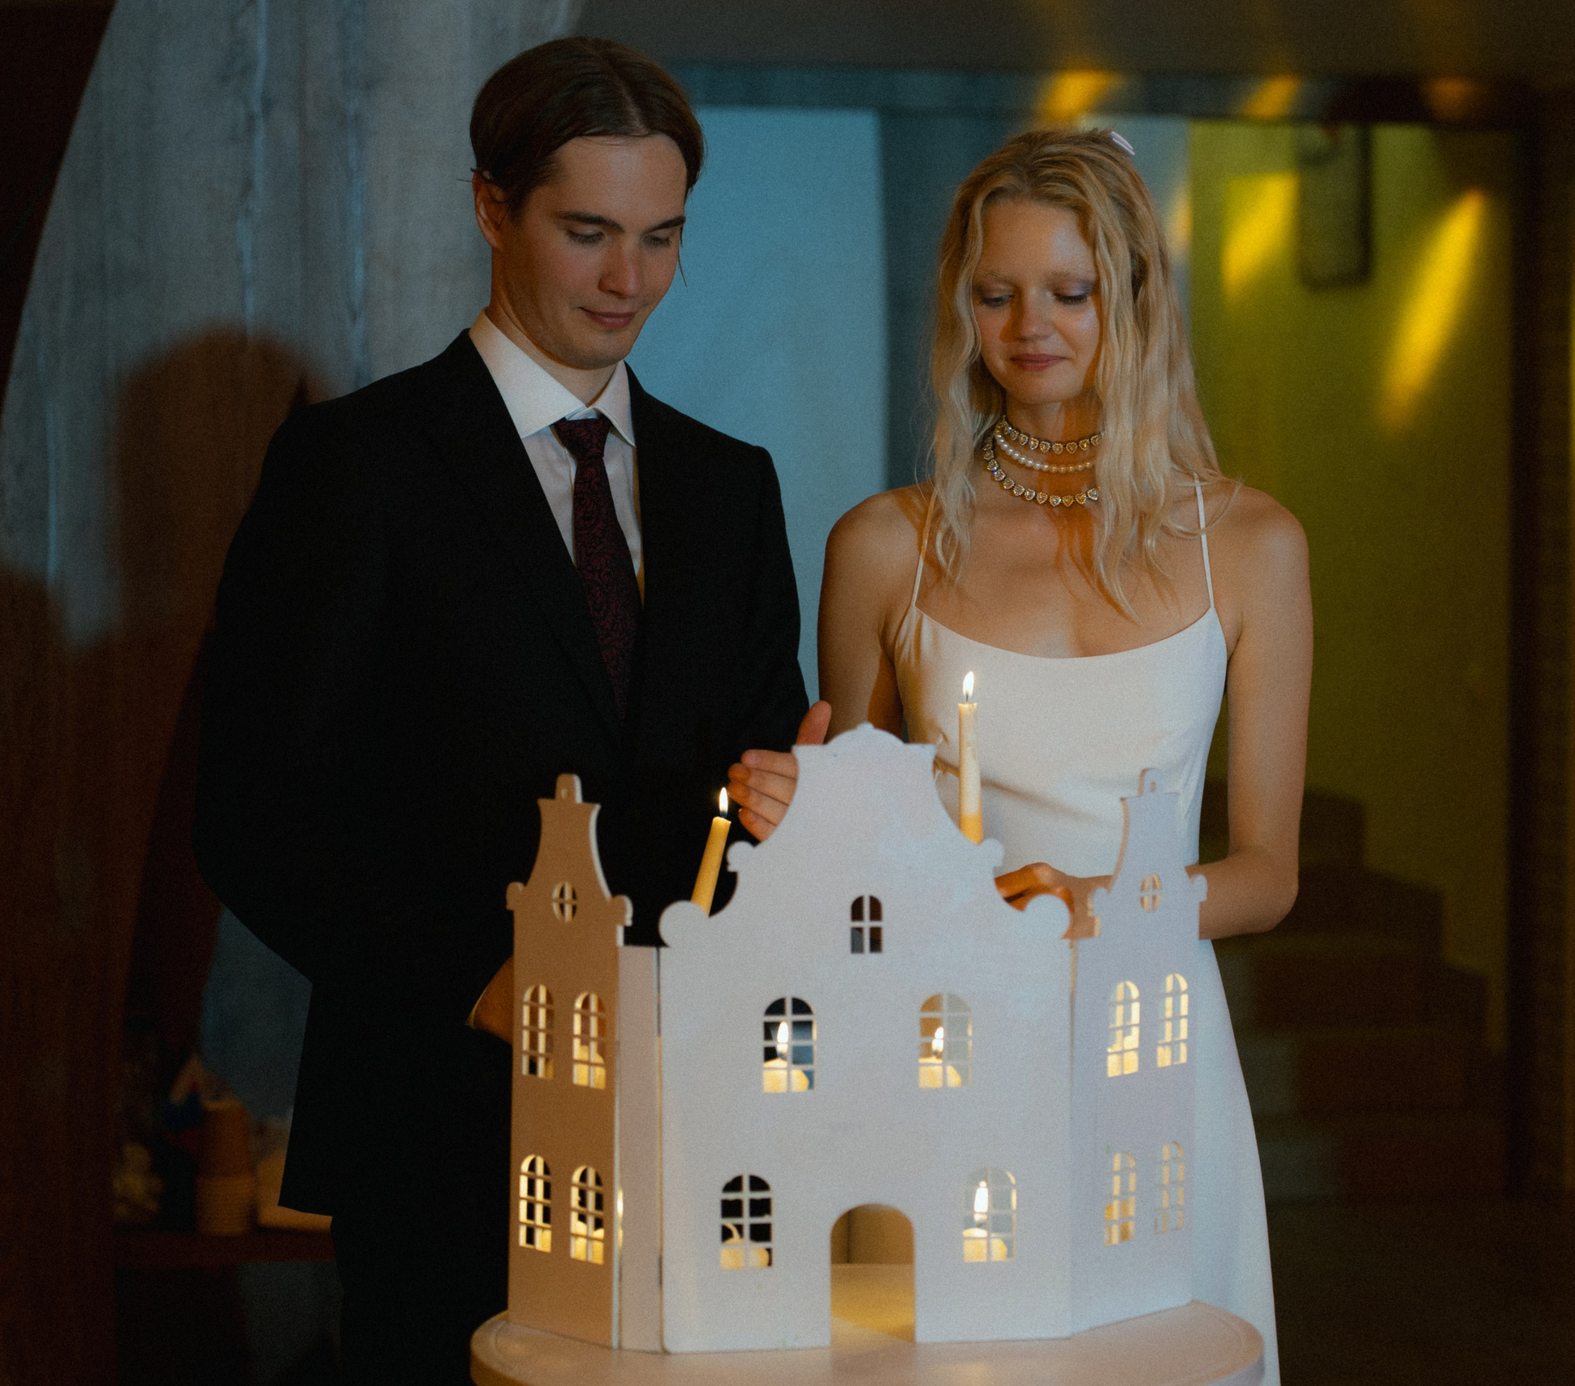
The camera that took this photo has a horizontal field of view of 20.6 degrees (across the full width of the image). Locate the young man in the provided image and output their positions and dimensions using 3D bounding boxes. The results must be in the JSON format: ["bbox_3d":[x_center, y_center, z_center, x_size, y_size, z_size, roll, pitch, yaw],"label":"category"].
[{"bbox_3d":[-0.179,0.406,3.467,0.530,1.860,0.480,-2,4,-27],"label":"young man"}]

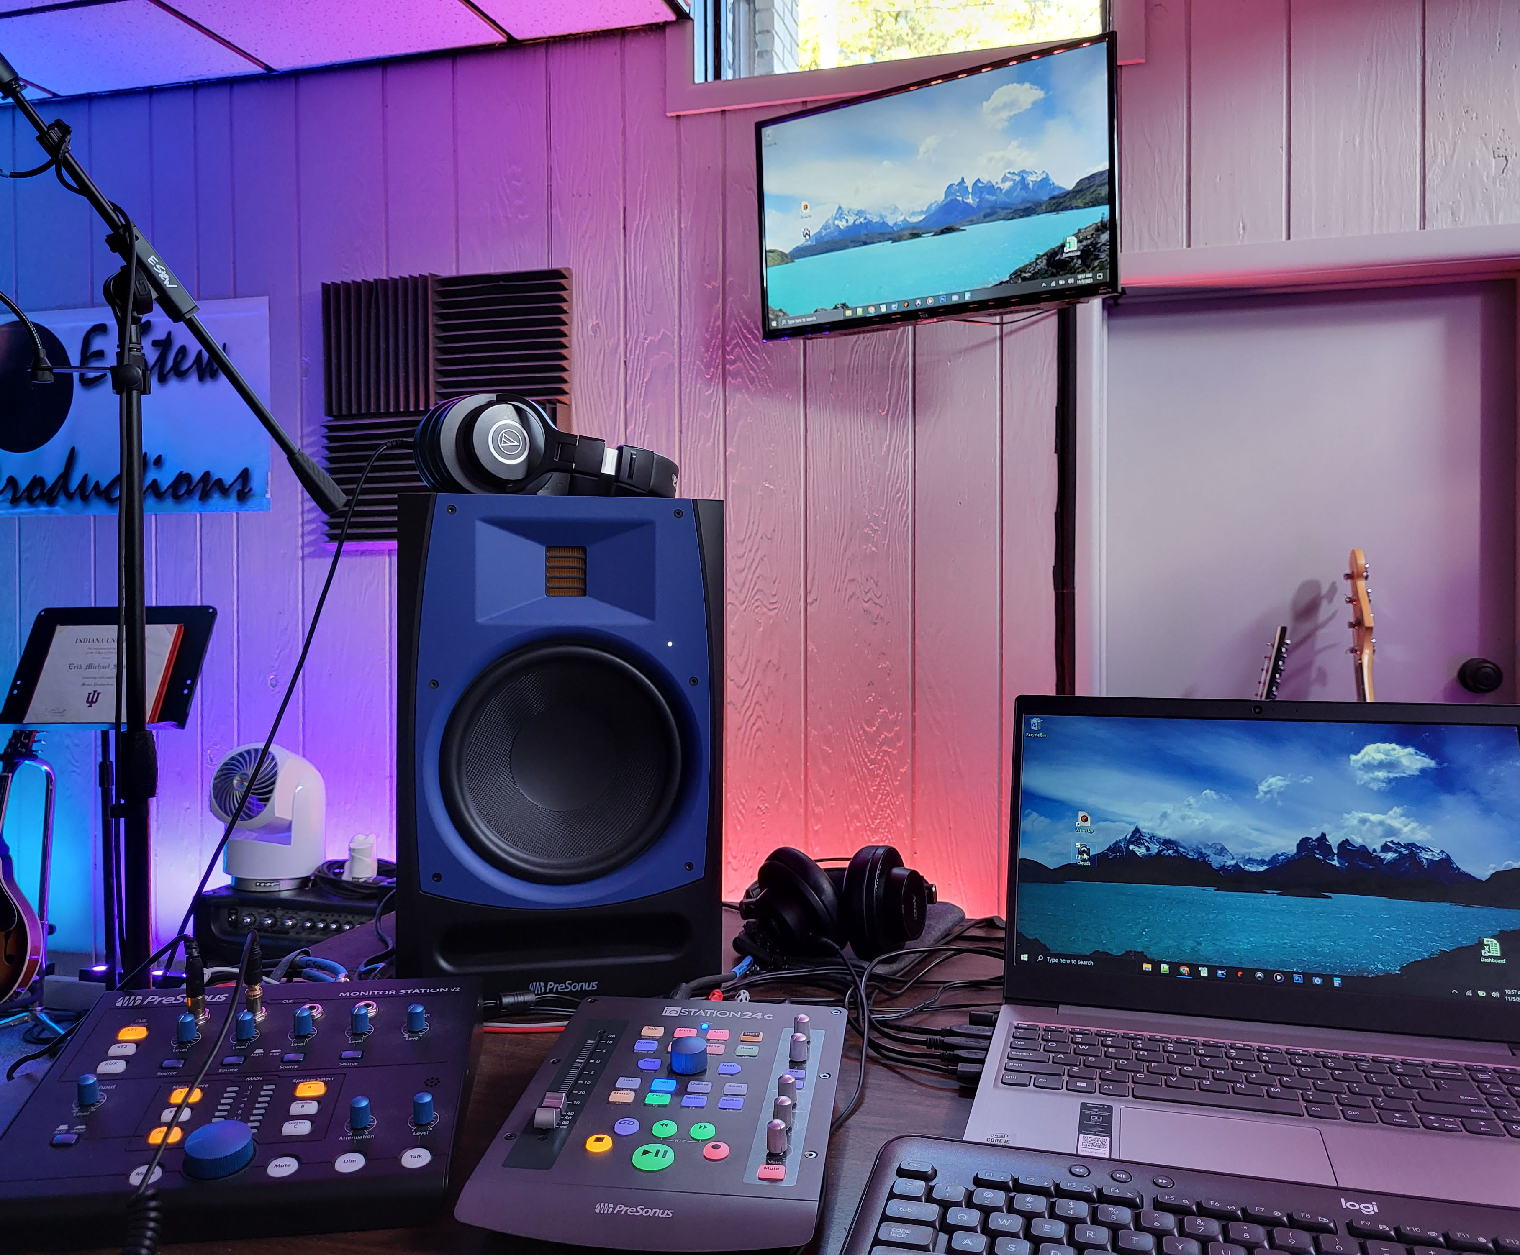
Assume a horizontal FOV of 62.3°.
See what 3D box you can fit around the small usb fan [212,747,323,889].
[{"bbox_3d":[-0.960,0.371,2.450,0.190,0.280,0.195,0,1,8],"label":"small usb fan"}]

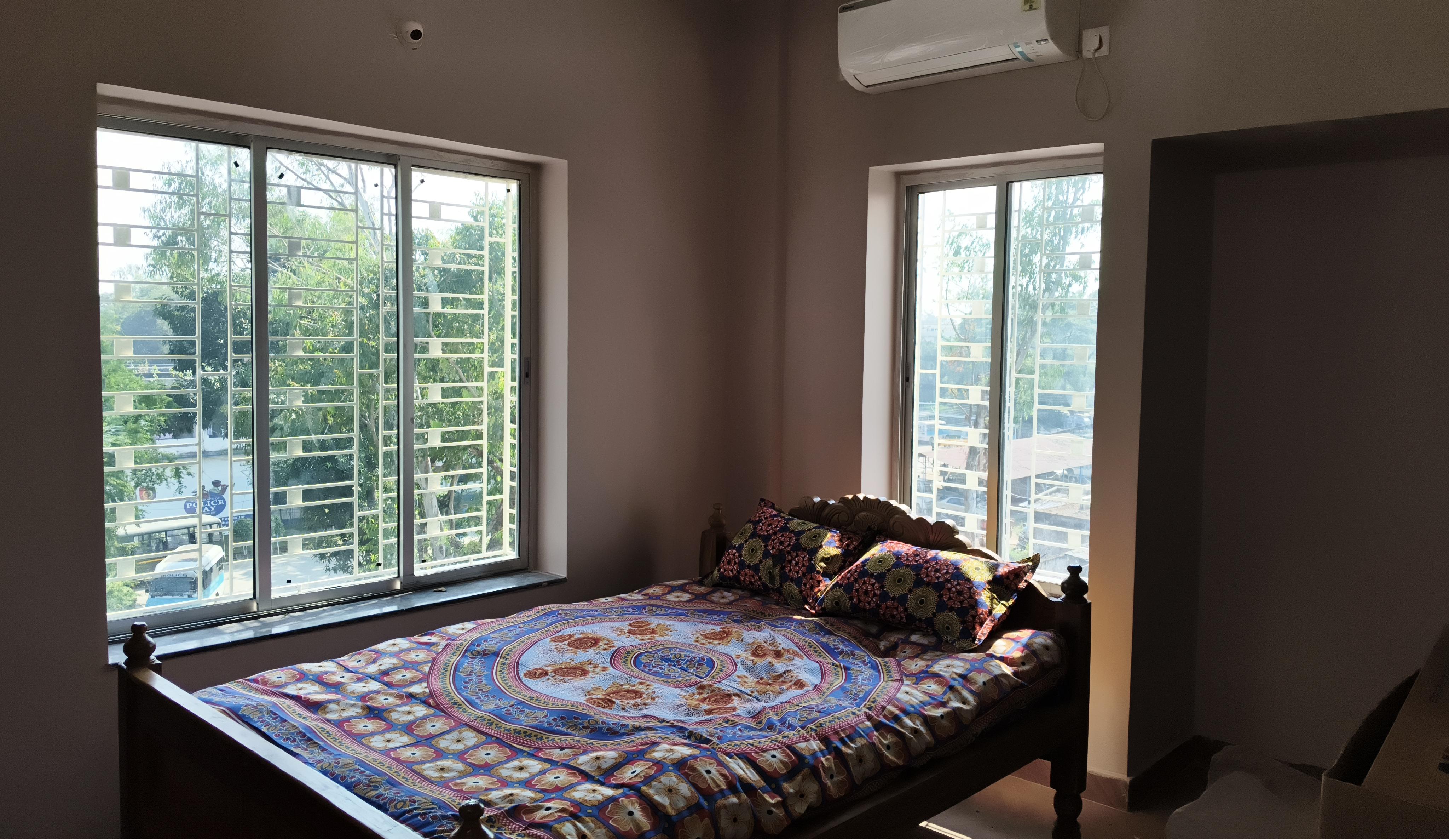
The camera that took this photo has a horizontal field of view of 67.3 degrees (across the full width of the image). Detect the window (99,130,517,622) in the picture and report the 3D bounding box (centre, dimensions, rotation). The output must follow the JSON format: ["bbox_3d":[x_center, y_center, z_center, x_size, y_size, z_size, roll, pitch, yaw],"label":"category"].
[{"bbox_3d":[-1.269,-0.140,3.591,0.097,1.484,1.480,5,6,44],"label":"window"}]

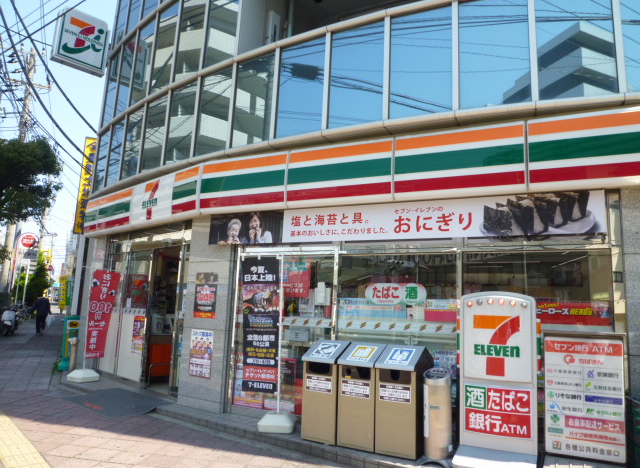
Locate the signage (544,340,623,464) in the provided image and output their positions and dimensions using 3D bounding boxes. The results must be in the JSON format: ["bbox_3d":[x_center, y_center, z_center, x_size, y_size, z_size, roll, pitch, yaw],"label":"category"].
[{"bbox_3d":[2.365,1.466,4.149,0.628,1.074,0.103,-2,-9,25],"label":"signage"}]

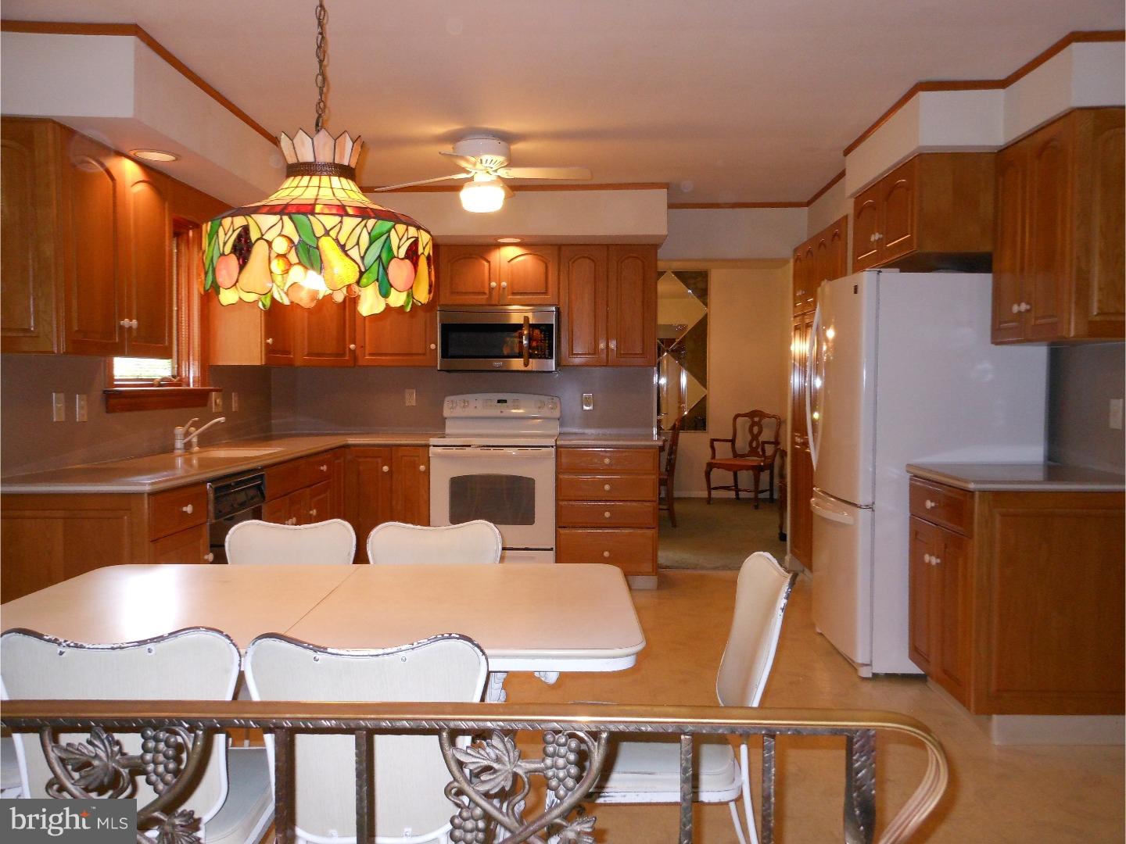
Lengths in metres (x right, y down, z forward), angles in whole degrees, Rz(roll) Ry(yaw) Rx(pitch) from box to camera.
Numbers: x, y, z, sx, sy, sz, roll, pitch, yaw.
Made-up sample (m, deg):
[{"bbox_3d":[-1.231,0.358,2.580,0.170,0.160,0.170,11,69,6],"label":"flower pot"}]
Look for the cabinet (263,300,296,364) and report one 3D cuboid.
[{"bbox_3d":[-1.830,-0.719,5.451,0.310,0.763,0.650,0,2,2],"label":"cabinet"}]

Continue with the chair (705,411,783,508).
[{"bbox_3d":[1.929,0.379,9.617,0.600,0.975,0.610,2,3,37],"label":"chair"}]

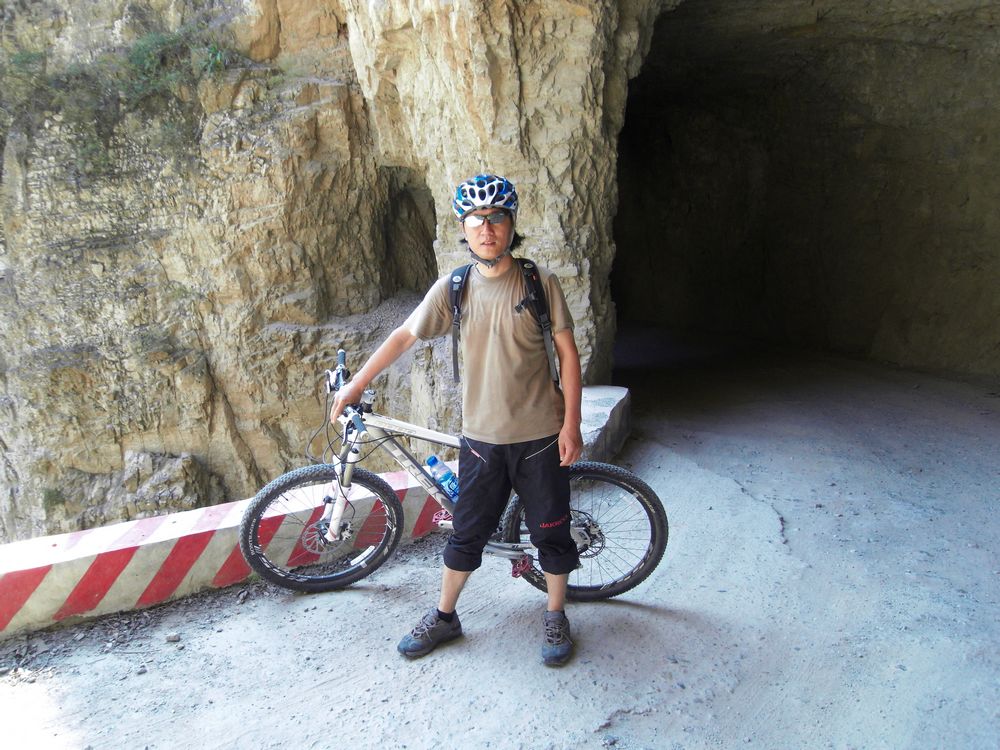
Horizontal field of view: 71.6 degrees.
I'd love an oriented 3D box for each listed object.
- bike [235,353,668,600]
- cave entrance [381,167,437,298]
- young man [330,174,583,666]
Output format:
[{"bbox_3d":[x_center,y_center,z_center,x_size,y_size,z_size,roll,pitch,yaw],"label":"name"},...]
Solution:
[{"bbox_3d":[-0.197,0.472,2.785,1.735,1.040,0.620,0,23,6],"label":"bike"},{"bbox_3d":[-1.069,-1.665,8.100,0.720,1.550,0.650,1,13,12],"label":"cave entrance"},{"bbox_3d":[-0.160,0.172,2.513,0.900,1.730,0.440,0,12,8],"label":"young man"}]

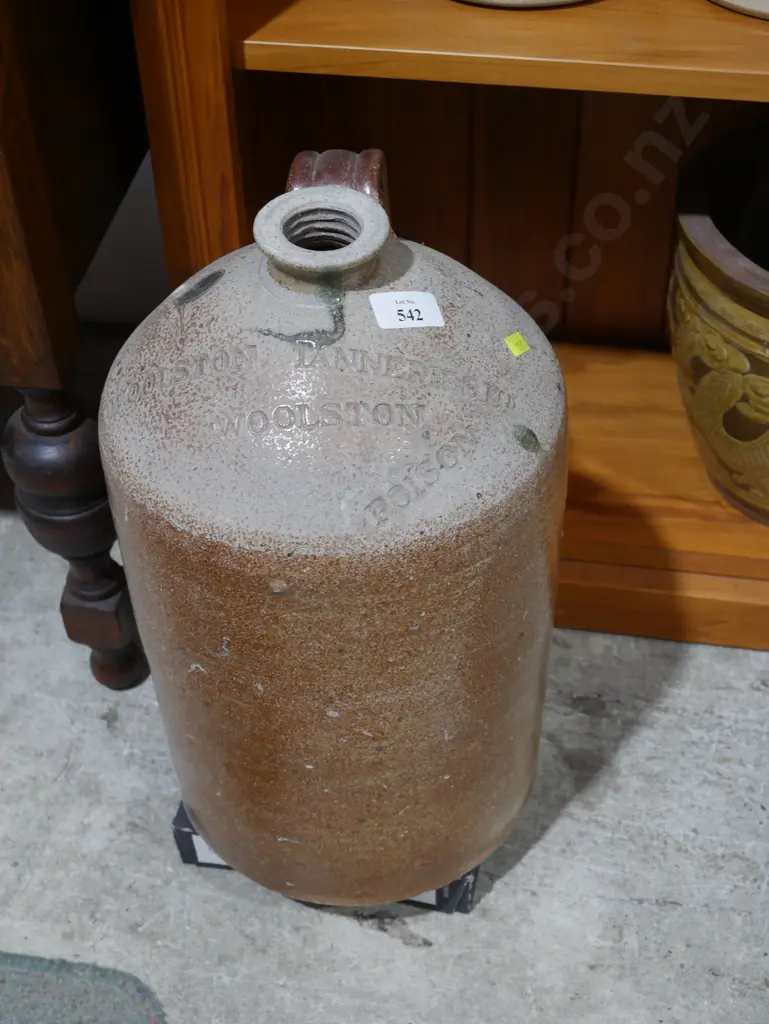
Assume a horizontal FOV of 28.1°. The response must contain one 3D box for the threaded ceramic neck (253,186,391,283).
[{"bbox_3d":[-0.035,-0.156,0.888,0.078,0.025,0.078,-2,47,0],"label":"threaded ceramic neck"}]

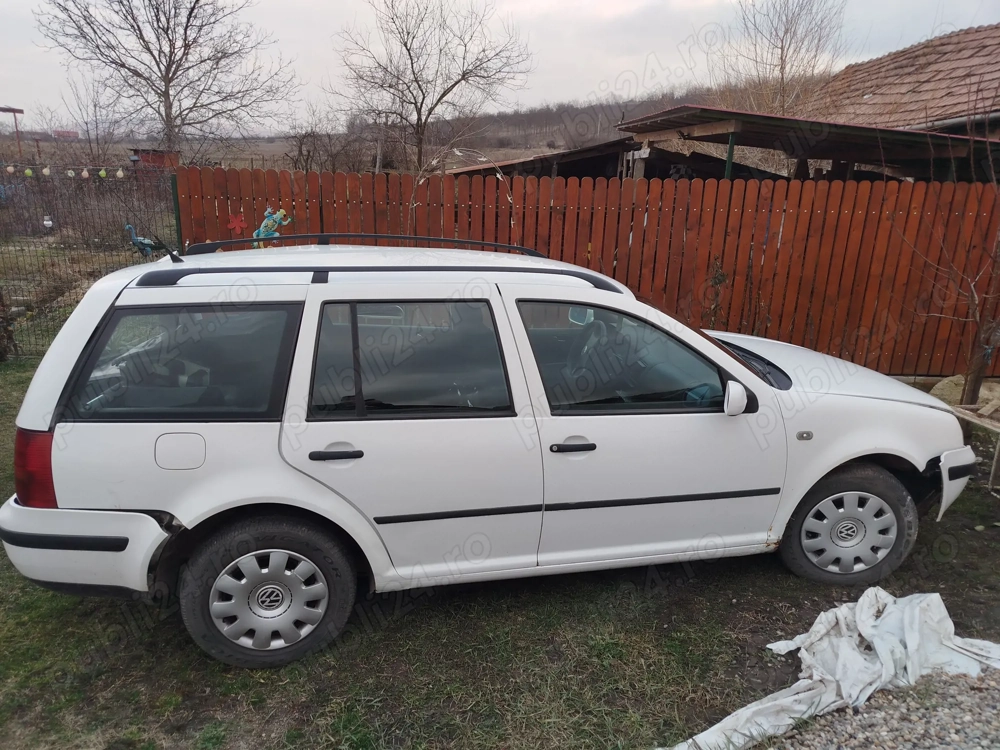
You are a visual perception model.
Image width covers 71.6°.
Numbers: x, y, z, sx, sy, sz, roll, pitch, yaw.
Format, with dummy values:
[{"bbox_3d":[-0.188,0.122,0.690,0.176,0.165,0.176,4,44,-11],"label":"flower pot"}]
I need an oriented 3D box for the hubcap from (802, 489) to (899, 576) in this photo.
[{"bbox_3d":[1.563,0.706,3.113,0.410,0.410,0.055,3,17,4],"label":"hubcap"}]

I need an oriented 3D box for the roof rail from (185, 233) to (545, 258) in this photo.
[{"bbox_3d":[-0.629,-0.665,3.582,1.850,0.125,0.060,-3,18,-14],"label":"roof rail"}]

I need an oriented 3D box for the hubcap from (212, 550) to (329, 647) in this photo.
[{"bbox_3d":[-0.838,0.817,2.528,0.410,0.410,0.055,-3,18,-14],"label":"hubcap"}]

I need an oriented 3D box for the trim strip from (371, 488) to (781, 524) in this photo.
[{"bbox_3d":[0.362,0.501,2.702,1.690,0.034,0.025,-1,17,-14],"label":"trim strip"}]

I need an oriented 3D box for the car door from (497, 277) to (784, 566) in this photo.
[{"bbox_3d":[0.579,0.196,2.800,1.195,1.115,0.250,-3,18,-14],"label":"car door"}]

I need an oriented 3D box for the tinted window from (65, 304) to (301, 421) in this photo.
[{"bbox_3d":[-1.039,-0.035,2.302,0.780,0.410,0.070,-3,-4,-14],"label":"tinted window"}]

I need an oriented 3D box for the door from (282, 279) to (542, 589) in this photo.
[{"bbox_3d":[-0.316,0.222,2.576,0.955,1.100,0.250,-3,18,-14],"label":"door"}]

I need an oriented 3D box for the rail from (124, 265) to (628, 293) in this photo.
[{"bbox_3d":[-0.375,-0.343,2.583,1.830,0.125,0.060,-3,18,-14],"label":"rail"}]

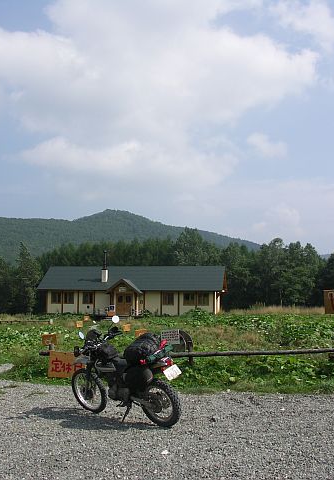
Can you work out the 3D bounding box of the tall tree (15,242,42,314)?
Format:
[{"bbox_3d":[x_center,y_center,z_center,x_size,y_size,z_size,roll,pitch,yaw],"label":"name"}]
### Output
[{"bbox_3d":[-15.784,4.416,59.000,3.077,8.376,3.077,2,-7,-15],"label":"tall tree"}]

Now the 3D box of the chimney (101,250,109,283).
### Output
[{"bbox_3d":[-6.413,2.793,54.157,0.660,3.350,0.660,-1,-7,11],"label":"chimney"}]

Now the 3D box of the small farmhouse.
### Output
[{"bbox_3d":[-3.462,5.387,55.037,19.206,5.180,7.700,-1,-7,11],"label":"small farmhouse"}]

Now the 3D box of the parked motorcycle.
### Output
[{"bbox_3d":[-0.600,1.812,7.107,2.100,1.330,0.880,-5,-8,39],"label":"parked motorcycle"}]

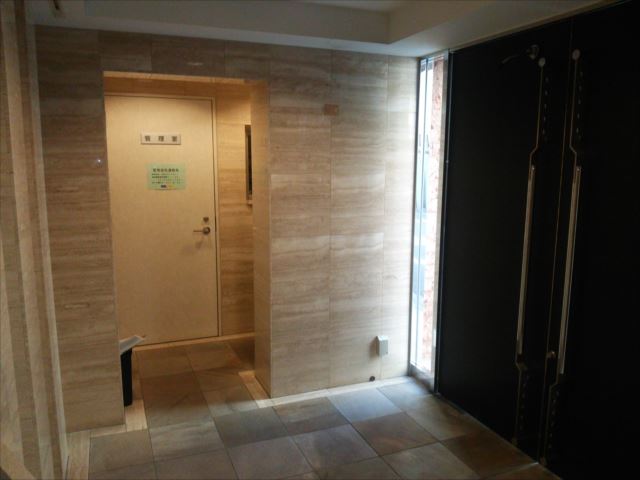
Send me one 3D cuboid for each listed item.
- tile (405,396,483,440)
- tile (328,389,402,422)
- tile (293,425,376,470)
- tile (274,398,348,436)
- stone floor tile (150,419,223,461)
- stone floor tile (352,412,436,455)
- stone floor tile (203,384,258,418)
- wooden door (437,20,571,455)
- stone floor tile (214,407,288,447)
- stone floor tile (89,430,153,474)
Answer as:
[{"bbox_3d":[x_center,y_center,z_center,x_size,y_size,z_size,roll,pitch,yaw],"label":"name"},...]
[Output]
[{"bbox_3d":[0.809,1.173,3.564,0.363,0.015,0.397,-4,11,-21],"label":"tile"},{"bbox_3d":[0.308,1.133,3.789,0.400,0.015,0.397,-4,11,-21],"label":"tile"},{"bbox_3d":[0.083,1.222,3.280,0.400,0.015,0.397,-4,11,-21],"label":"tile"},{"bbox_3d":[-0.064,1.158,3.643,0.400,0.015,0.397,-4,11,-21],"label":"tile"},{"bbox_3d":[-0.808,1.208,3.352,0.400,0.015,0.397,-4,11,-21],"label":"stone floor tile"},{"bbox_3d":[0.454,1.197,3.425,0.400,0.015,0.397,-4,11,-21],"label":"stone floor tile"},{"bbox_3d":[-0.626,1.122,3.844,0.307,0.015,0.397,-4,11,-21],"label":"stone floor tile"},{"bbox_3d":[1.053,0.014,3.345,0.045,2.344,0.996,-4,11,-21],"label":"wooden door"},{"bbox_3d":[-0.436,1.183,3.498,0.400,0.015,0.397,-4,11,-21],"label":"stone floor tile"},{"bbox_3d":[-1.151,1.231,3.218,0.339,0.015,0.397,-4,11,-21],"label":"stone floor tile"}]

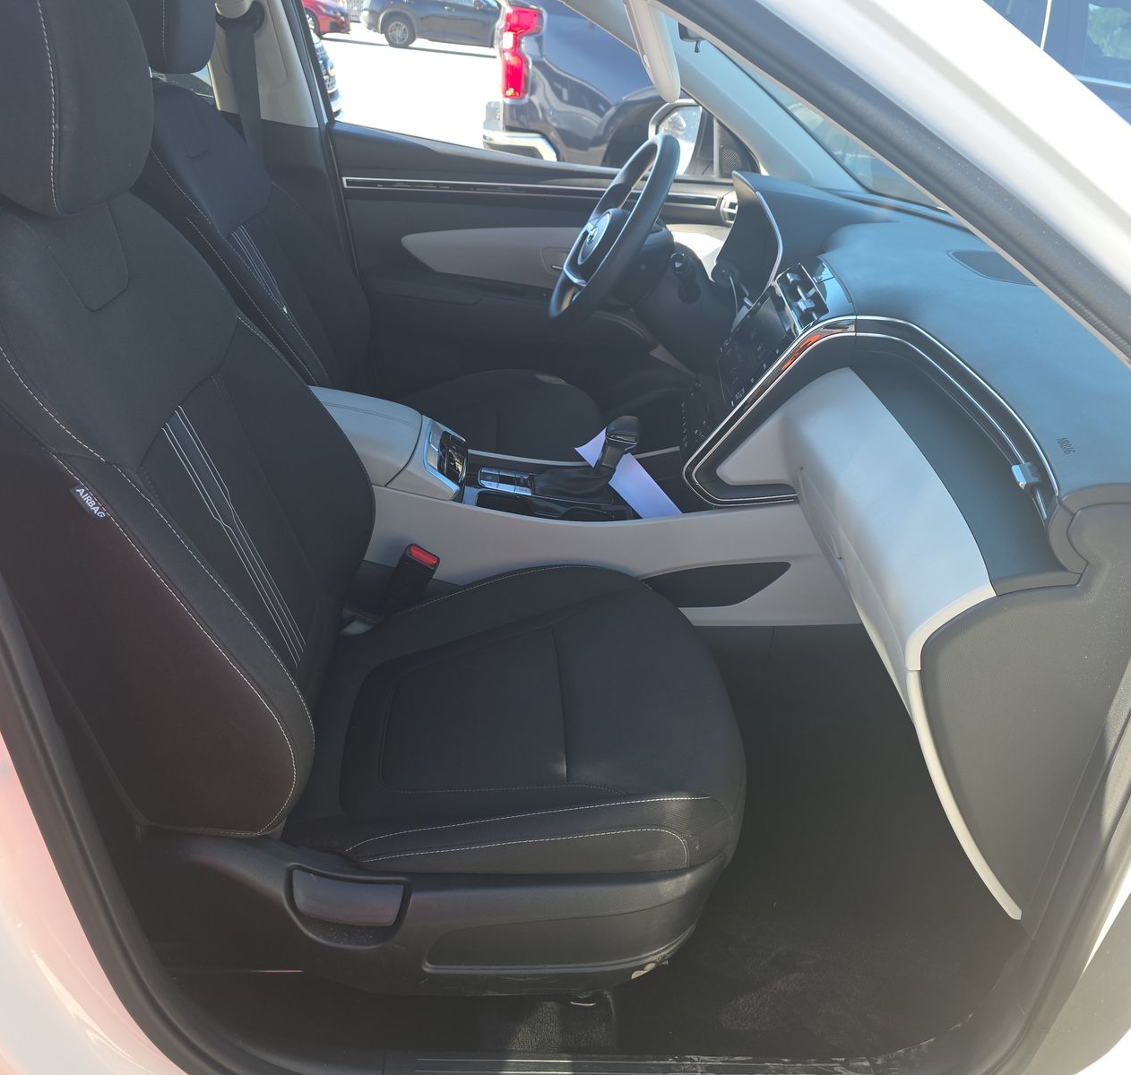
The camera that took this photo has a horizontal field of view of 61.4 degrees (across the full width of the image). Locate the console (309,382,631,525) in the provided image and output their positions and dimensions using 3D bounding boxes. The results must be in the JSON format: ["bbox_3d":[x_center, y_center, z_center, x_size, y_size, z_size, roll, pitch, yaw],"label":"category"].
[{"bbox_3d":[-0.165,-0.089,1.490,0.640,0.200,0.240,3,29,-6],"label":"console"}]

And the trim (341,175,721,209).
[{"bbox_3d":[-0.065,-0.710,1.964,0.778,0.028,0.020,2,30,-3],"label":"trim"}]

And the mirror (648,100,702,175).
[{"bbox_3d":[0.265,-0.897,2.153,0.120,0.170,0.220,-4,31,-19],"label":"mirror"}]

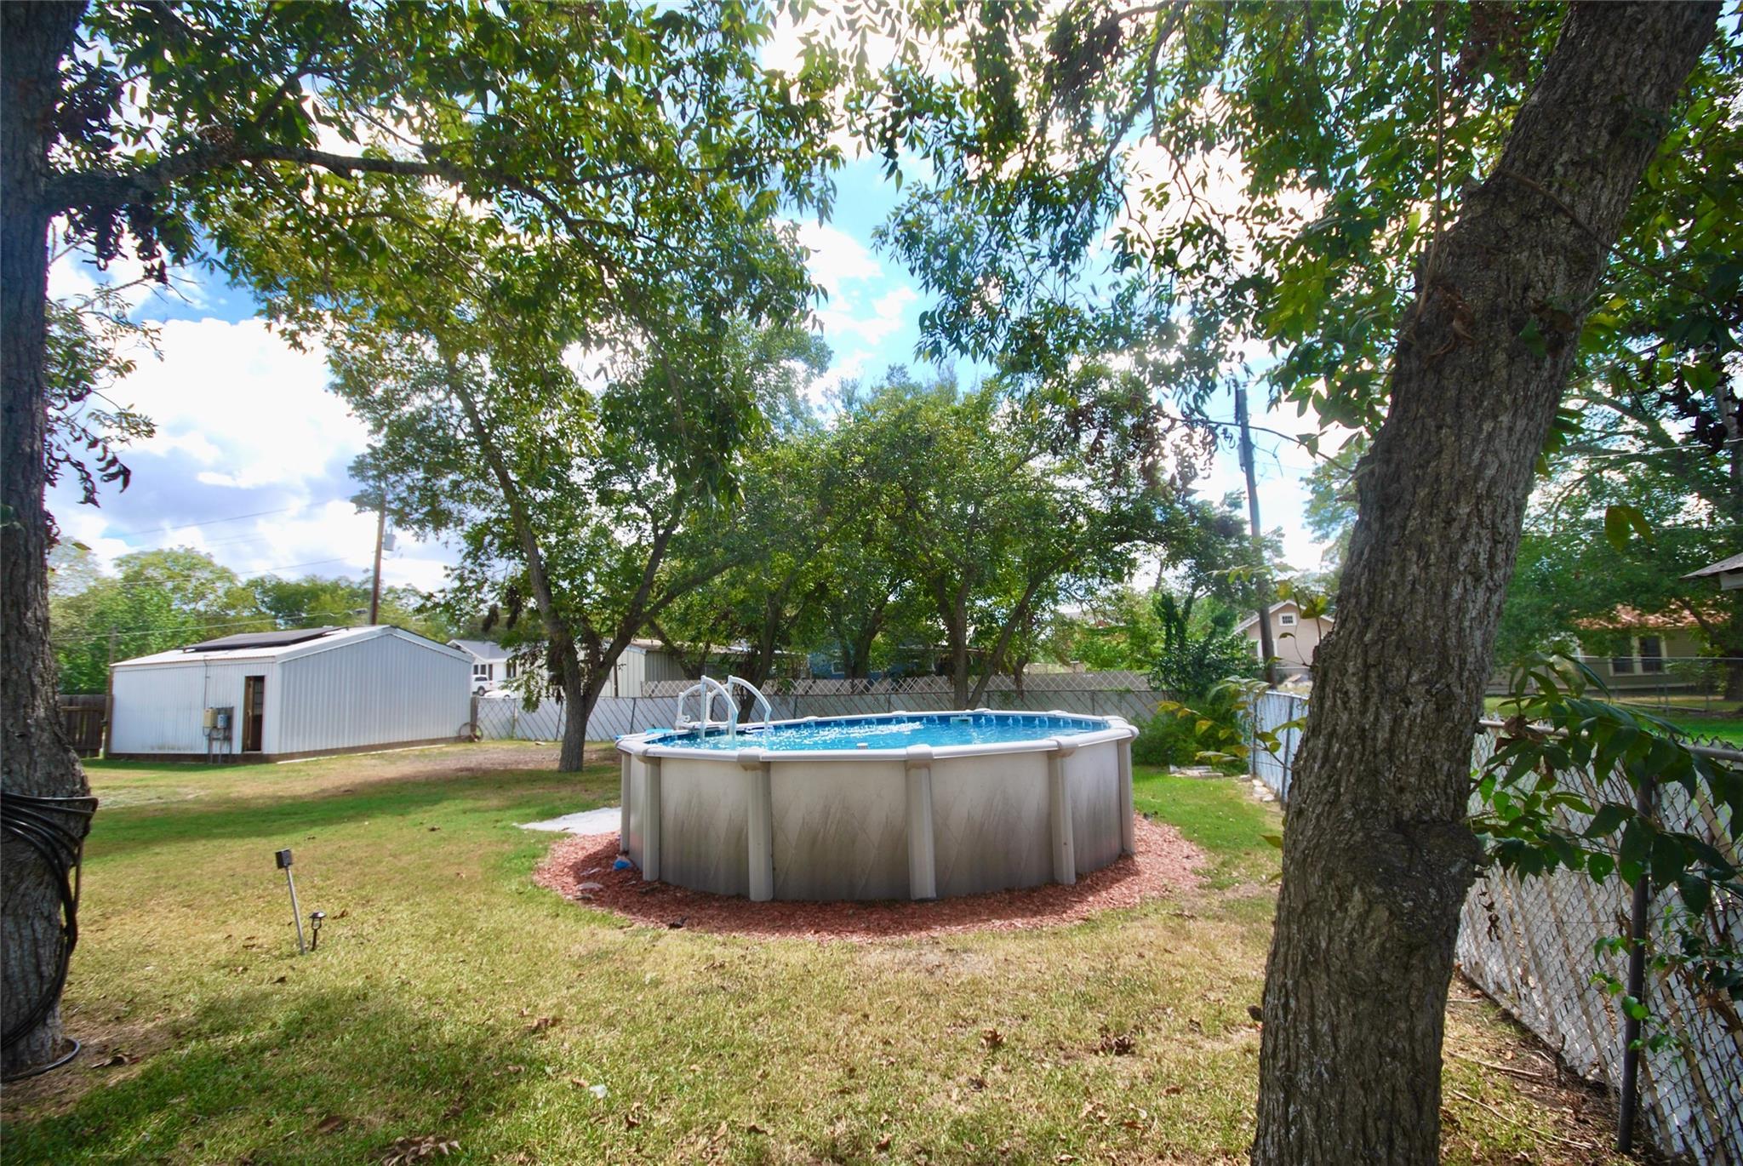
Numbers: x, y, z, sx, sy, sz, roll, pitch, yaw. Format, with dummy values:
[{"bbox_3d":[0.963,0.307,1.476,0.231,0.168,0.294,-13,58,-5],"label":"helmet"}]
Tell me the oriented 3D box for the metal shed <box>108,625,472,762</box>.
[{"bbox_3d":[-19.329,3.654,24.774,8.296,3.986,6.363,-4,-8,20],"label":"metal shed"}]

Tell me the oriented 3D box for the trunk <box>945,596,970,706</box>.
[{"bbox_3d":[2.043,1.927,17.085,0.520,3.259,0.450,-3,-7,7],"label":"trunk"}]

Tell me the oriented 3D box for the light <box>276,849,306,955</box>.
[{"bbox_3d":[-4.670,2.585,5.870,0.140,0.862,0.140,-11,0,-31],"label":"light"}]

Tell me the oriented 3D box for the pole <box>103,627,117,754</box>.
[{"bbox_3d":[-24.433,3.500,23.334,0.220,4.247,0.220,-9,-10,43],"label":"pole"}]

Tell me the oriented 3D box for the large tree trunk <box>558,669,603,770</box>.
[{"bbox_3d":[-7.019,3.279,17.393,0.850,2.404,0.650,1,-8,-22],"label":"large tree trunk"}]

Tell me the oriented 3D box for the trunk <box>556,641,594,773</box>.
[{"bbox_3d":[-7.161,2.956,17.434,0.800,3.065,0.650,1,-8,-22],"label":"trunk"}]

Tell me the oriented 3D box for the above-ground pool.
[{"bbox_3d":[0.087,2.679,9.986,6.723,1.389,6.723,-2,-7,0],"label":"above-ground pool"}]

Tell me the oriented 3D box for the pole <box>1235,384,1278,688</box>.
[{"bbox_3d":[10.558,-0.854,19.713,0.320,9.472,0.320,-6,-8,28],"label":"pole"}]

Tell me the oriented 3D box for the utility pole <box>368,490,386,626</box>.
[{"bbox_3d":[-24.039,1.038,35.238,0.320,11.796,0.320,3,-9,-34],"label":"utility pole"}]

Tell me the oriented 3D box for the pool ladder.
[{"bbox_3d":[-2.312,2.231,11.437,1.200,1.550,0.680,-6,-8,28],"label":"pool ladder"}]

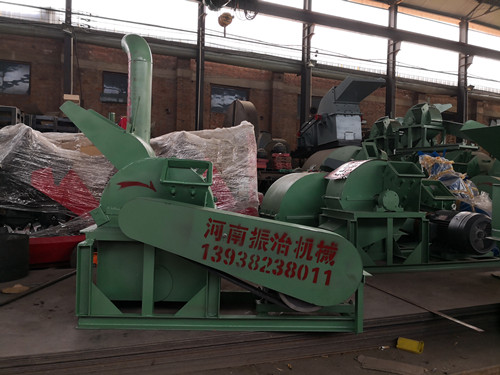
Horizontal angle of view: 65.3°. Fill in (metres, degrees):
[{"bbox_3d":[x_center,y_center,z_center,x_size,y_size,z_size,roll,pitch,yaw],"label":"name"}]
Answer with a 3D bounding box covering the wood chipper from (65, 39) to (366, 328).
[{"bbox_3d":[-0.348,-0.148,2.907,2.220,2.175,0.860,1,-1,-1],"label":"wood chipper"}]

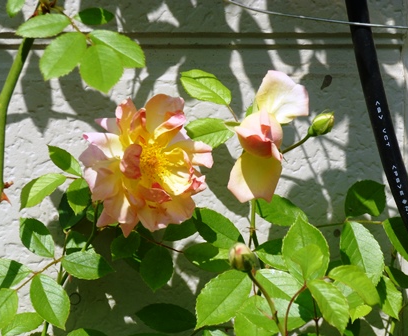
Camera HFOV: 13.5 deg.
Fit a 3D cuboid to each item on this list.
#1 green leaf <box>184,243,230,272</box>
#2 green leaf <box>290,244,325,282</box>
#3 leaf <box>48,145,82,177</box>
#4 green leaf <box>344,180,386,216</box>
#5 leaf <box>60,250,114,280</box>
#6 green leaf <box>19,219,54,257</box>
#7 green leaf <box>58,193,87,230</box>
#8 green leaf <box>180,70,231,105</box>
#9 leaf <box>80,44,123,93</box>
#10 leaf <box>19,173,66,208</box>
[{"bbox_3d":[0.002,0.055,1.060,0.031,0.018,0.006,16,-35,0],"label":"green leaf"},{"bbox_3d":[0.067,0.061,1.120,0.021,0.027,0.010,6,-23,3],"label":"green leaf"},{"bbox_3d":[-0.085,-0.005,1.060,0.014,0.028,0.006,-47,0,-25],"label":"leaf"},{"bbox_3d":[0.103,0.020,1.100,0.034,0.025,0.006,-38,0,-25],"label":"green leaf"},{"bbox_3d":[-0.083,0.069,1.220,0.039,0.024,0.015,12,-34,8],"label":"leaf"},{"bbox_3d":[-0.114,0.048,1.170,0.019,0.036,0.009,-38,-14,-11],"label":"green leaf"},{"bbox_3d":[-0.096,0.031,1.270,0.021,0.031,0.013,25,-18,9],"label":"green leaf"},{"bbox_3d":[0.001,-0.058,1.220,0.040,0.023,0.014,30,-21,13],"label":"green leaf"},{"bbox_3d":[-0.068,-0.066,1.140,0.029,0.032,0.008,-8,-14,-2],"label":"leaf"},{"bbox_3d":[-0.109,0.016,1.165,0.039,0.017,0.012,-34,-20,-7],"label":"leaf"}]

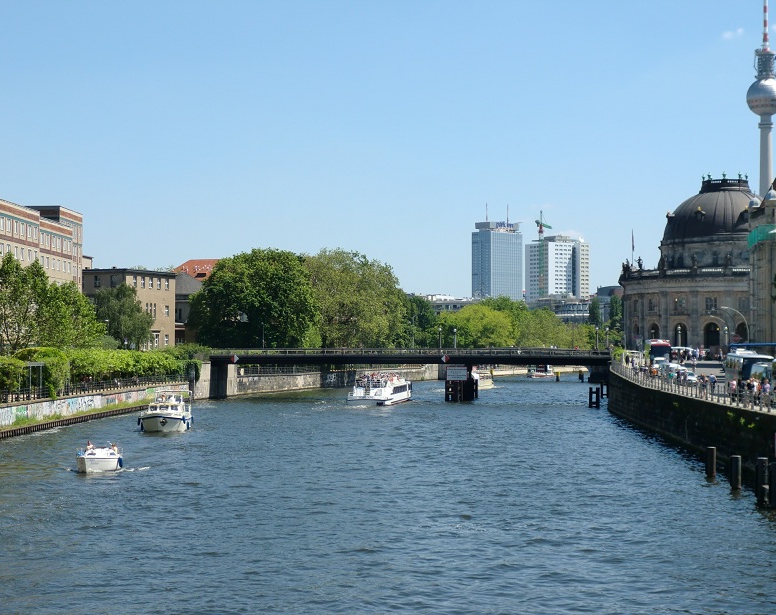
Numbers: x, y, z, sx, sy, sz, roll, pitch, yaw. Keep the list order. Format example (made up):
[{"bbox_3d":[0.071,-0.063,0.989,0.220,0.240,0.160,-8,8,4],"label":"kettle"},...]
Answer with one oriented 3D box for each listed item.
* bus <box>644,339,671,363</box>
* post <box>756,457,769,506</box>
[{"bbox_3d":[34.569,6.032,221.000,2.550,3.750,12.000,0,-1,6],"label":"bus"},{"bbox_3d":[17.823,8.257,82.300,0.570,2.300,0.570,0,-1,0],"label":"post"}]

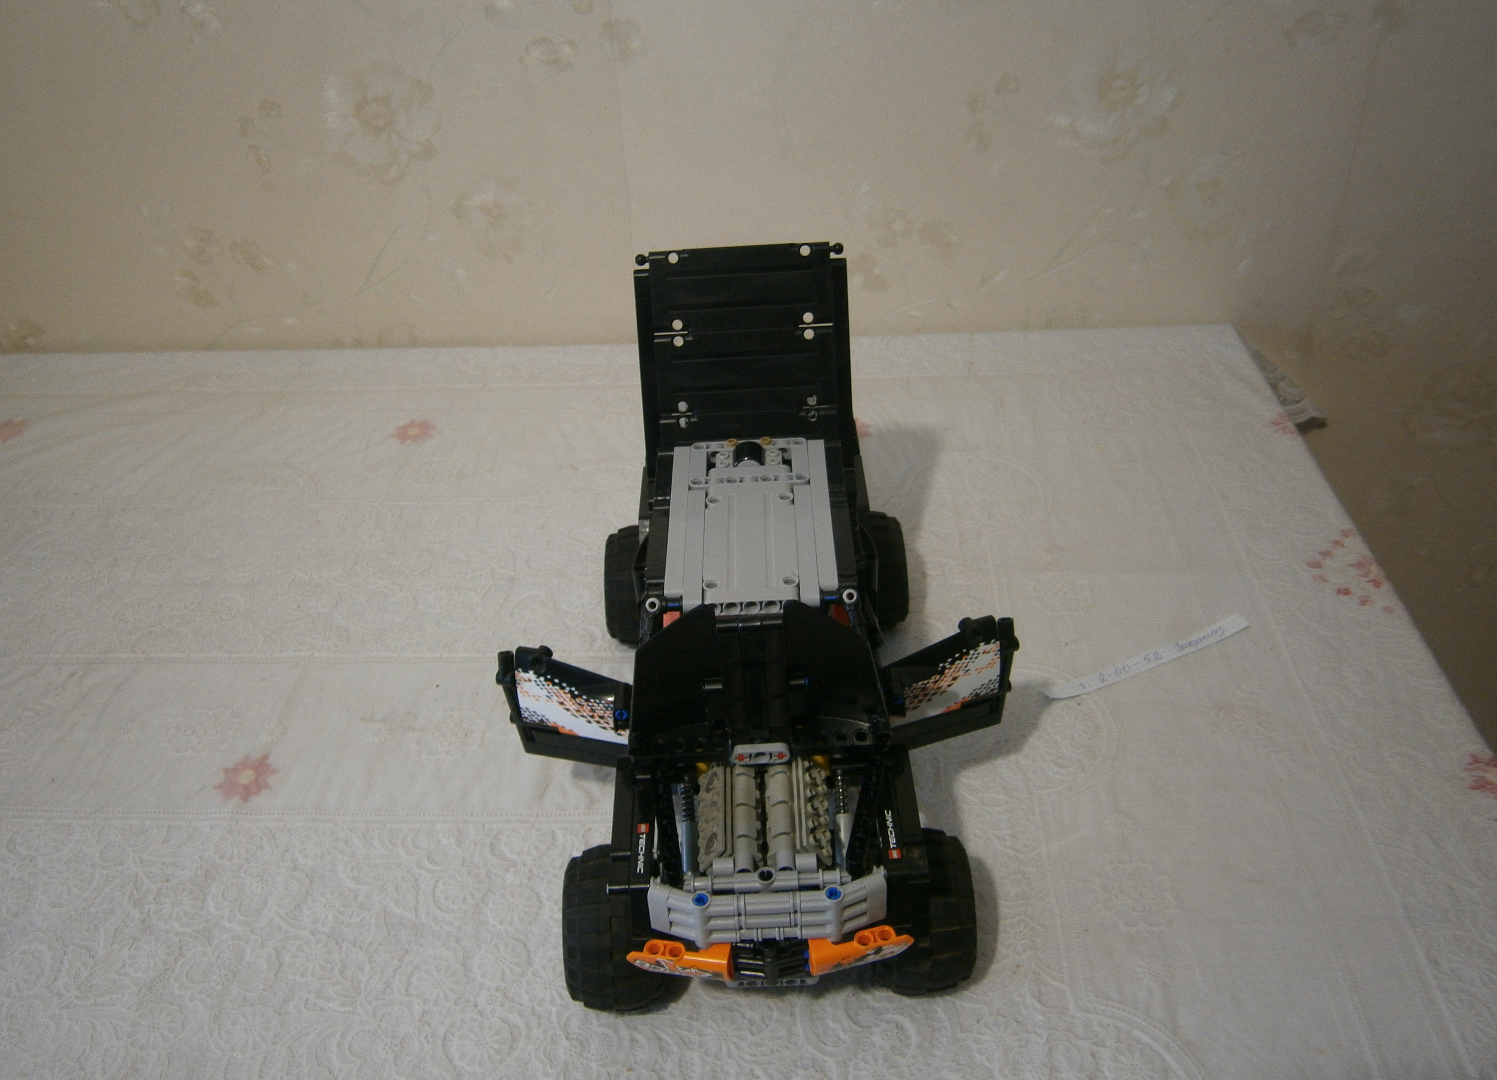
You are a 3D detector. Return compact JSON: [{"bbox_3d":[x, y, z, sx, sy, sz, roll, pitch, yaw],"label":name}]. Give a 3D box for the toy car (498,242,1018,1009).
[{"bbox_3d":[0.003,0.024,0.620,0.231,0.244,0.320,-3,35,1],"label":"toy car"}]

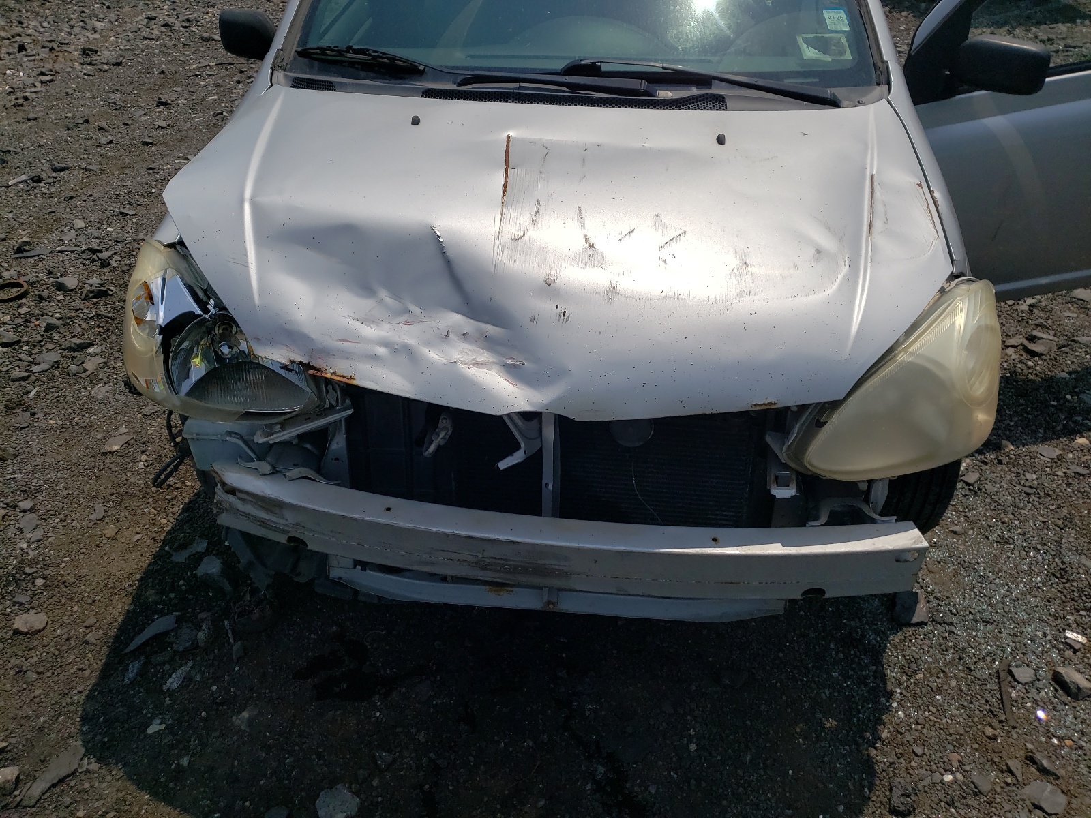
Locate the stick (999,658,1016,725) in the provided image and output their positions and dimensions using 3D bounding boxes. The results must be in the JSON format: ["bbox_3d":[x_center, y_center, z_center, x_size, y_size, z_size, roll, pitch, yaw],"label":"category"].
[{"bbox_3d":[0.963,0.589,1.708,0.021,0.015,0.165,13,38,15],"label":"stick"}]

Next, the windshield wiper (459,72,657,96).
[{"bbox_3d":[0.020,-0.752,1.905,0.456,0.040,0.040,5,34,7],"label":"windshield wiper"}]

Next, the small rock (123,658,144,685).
[{"bbox_3d":[-0.868,0.554,1.726,0.024,0.015,0.060,8,37,9],"label":"small rock"}]

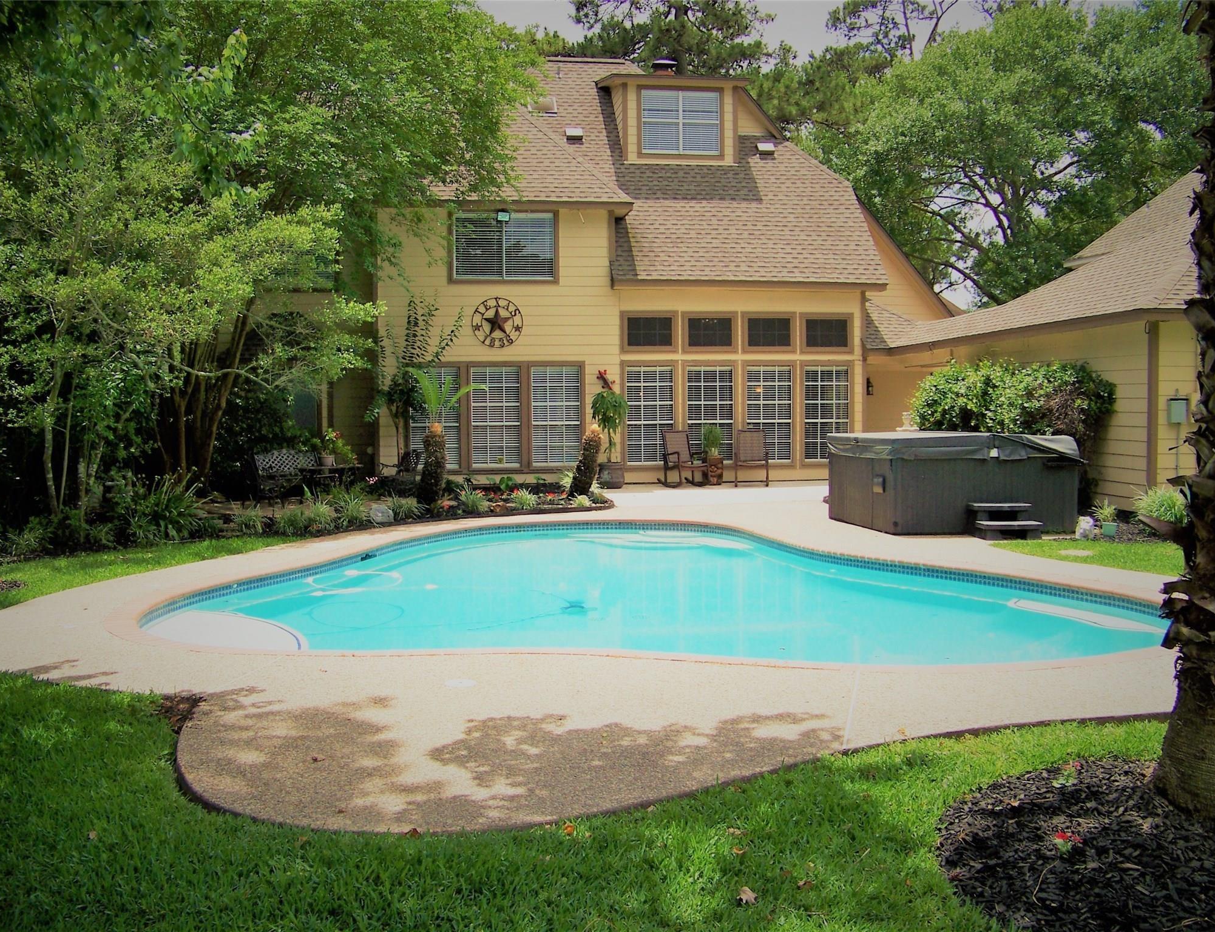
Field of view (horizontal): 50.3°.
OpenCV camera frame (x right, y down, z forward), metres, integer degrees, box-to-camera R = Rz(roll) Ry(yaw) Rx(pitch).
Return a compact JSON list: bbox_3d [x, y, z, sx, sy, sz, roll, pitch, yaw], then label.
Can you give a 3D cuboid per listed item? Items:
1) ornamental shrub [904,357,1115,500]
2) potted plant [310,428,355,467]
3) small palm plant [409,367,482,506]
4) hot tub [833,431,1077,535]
[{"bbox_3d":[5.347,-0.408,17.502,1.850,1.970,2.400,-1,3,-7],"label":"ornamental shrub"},{"bbox_3d":[-4.188,-0.274,19.700,0.680,0.590,0.600,-1,3,-7],"label":"potted plant"},{"bbox_3d":[-2.316,-0.414,18.350,1.000,1.950,0.900,-1,3,-7],"label":"small palm plant"},{"bbox_3d":[3.990,0.170,15.216,2.140,1.050,2.180,-1,3,-8],"label":"hot tub"}]

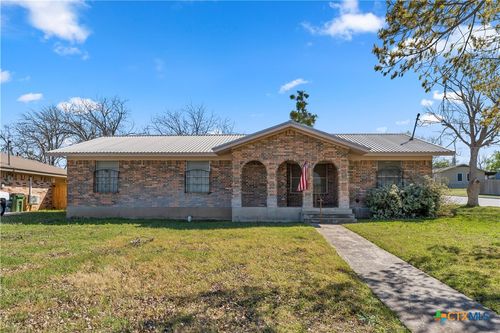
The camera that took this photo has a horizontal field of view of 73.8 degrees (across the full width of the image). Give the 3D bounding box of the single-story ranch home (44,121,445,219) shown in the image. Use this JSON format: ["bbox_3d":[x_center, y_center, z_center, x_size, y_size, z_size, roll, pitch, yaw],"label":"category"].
[{"bbox_3d":[0.200,0.350,19.200,17.700,4.400,10.700,0,-2,2],"label":"single-story ranch home"}]

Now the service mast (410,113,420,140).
[{"bbox_3d":[8.700,-2.100,17.500,0.160,1.500,0.160,13,-1,2],"label":"service mast"}]

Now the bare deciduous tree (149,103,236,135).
[{"bbox_3d":[-5.600,-1.250,32.000,8.300,9.700,7.800,0,-2,2],"label":"bare deciduous tree"}]

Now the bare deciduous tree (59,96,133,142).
[{"bbox_3d":[-13.900,-1.440,30.000,6.900,9.600,6.700,0,-2,2],"label":"bare deciduous tree"}]

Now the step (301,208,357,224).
[{"bbox_3d":[3.300,2.050,13.800,2.150,0.620,0.950,0,-2,2],"label":"step"}]

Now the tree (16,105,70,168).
[{"bbox_3d":[-19.400,-1.000,31.000,5.400,9.100,5.400,0,-2,2],"label":"tree"}]

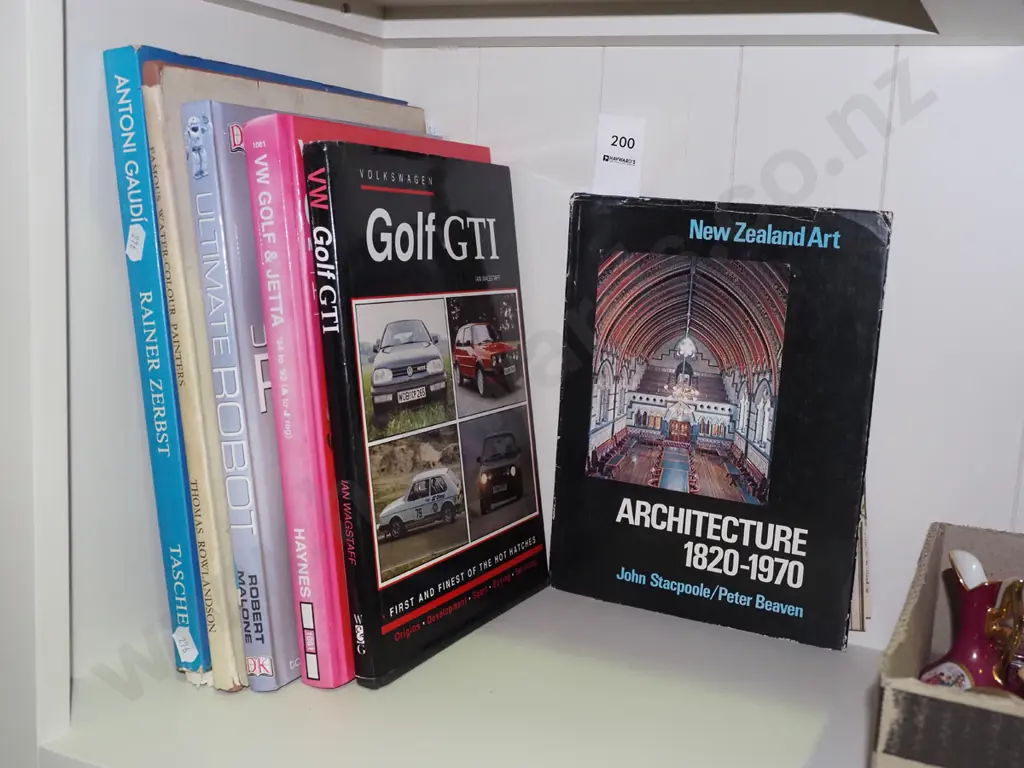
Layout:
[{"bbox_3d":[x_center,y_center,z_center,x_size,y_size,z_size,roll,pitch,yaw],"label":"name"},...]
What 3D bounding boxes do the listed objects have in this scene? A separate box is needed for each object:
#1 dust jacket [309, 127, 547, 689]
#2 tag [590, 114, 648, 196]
[{"bbox_3d":[-0.040,0.008,0.622,0.015,0.261,0.195,-2,5,27],"label":"dust jacket"},{"bbox_3d":[0.065,-0.134,0.695,0.030,0.060,0.003,10,15,19],"label":"tag"}]

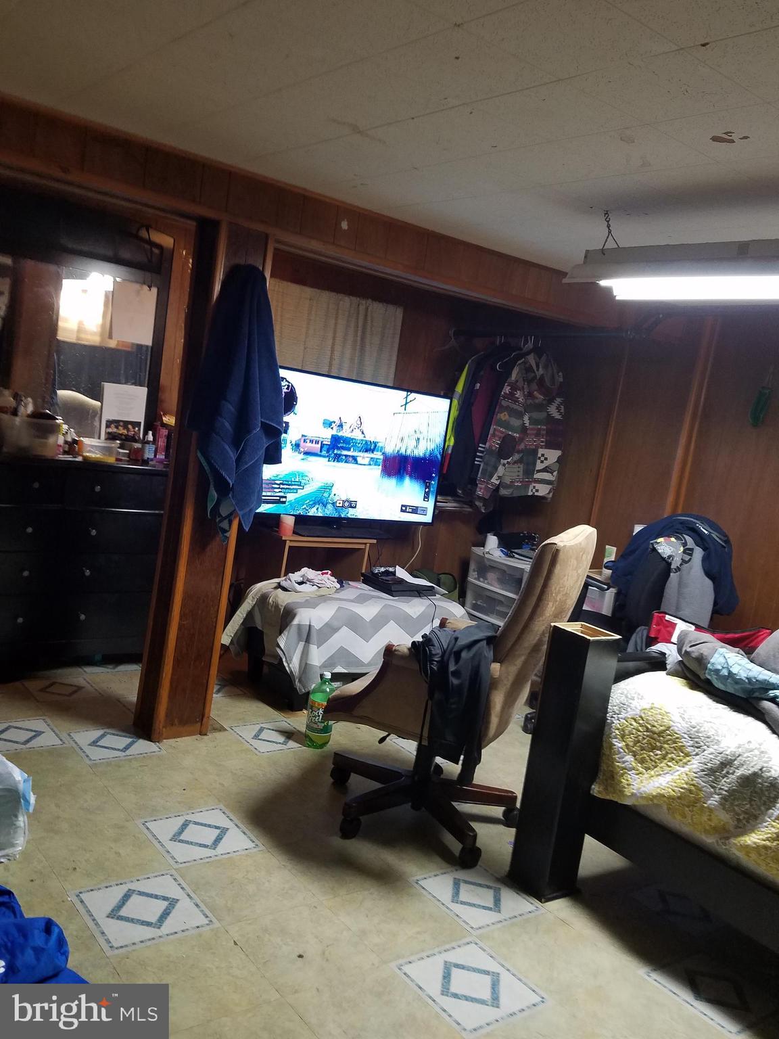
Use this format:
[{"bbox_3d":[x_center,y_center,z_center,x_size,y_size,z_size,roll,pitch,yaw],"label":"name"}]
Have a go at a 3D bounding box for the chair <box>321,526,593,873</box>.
[{"bbox_3d":[0.228,0.537,2.781,0.764,1.127,0.666,11,6,23],"label":"chair"}]

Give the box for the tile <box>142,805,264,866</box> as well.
[{"bbox_3d":[-0.604,1.009,2.496,0.305,0.010,0.305,4,7,-39],"label":"tile"}]

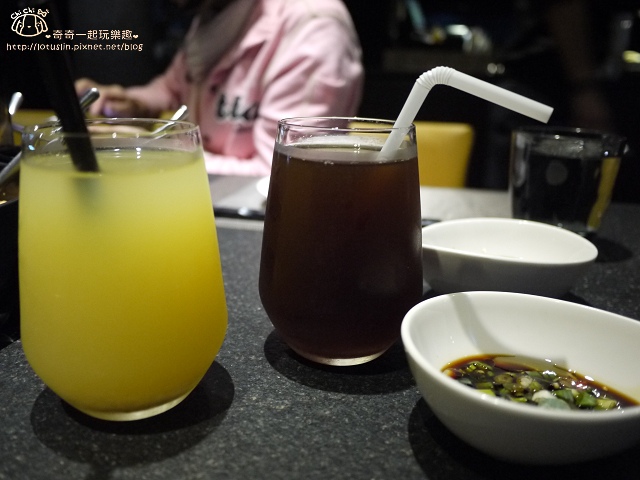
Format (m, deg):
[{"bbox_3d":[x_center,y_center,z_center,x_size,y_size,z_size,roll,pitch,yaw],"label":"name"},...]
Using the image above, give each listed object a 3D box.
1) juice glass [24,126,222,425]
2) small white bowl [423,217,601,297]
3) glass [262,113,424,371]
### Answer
[{"bbox_3d":[-0.079,0.010,0.211,0.081,0.111,0.081,2,18,0],"label":"juice glass"},{"bbox_3d":[0.118,0.015,0.337,0.119,0.037,0.097,-2,18,-11],"label":"small white bowl"},{"bbox_3d":[0.011,0.000,0.253,0.081,0.111,0.081,2,18,0],"label":"glass"}]

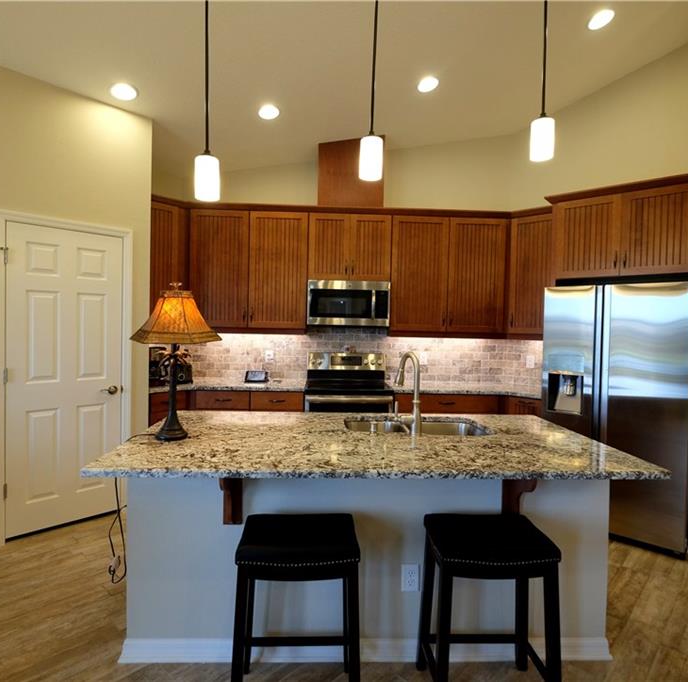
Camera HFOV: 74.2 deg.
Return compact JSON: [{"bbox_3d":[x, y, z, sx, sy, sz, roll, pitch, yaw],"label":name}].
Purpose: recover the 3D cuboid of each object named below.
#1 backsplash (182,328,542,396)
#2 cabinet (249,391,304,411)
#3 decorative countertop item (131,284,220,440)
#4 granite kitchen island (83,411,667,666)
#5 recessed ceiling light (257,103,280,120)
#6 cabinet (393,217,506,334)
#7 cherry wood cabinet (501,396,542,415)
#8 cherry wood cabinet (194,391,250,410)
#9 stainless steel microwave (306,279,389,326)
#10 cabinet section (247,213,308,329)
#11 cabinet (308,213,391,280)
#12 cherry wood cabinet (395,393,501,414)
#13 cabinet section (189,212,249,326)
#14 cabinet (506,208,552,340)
[{"bbox_3d":[0.040,0.130,4.521,3.300,0.480,0.040,1,2,-2],"label":"backsplash"},{"bbox_3d":[-0.594,0.832,4.216,0.475,0.870,0.610,1,2,-2],"label":"cabinet"},{"bbox_3d":[-0.740,0.079,1.976,0.400,0.675,0.400,1,2,-2],"label":"decorative countertop item"},{"bbox_3d":[0.110,0.896,2.138,2.100,0.915,1.075,1,1,-2],"label":"granite kitchen island"},{"bbox_3d":[-0.600,-1.827,3.609,0.190,0.040,0.190,-9,-8,-1],"label":"recessed ceiling light"},{"bbox_3d":[0.970,-0.614,4.390,1.085,1.100,0.335,1,2,-2],"label":"cabinet"},{"bbox_3d":[1.721,0.879,4.085,0.380,0.870,0.610,3,2,43],"label":"cherry wood cabinet"},{"bbox_3d":[-1.056,0.846,4.185,0.480,0.880,0.600,1,1,-2],"label":"cherry wood cabinet"},{"bbox_3d":[0.043,-0.335,4.337,0.757,0.420,0.400,1,2,-2],"label":"stainless steel microwave"},{"bbox_3d":[-0.603,-0.642,4.296,0.528,1.060,0.335,1,1,-2],"label":"cabinet section"},{"bbox_3d":[0.050,-0.853,4.331,0.762,0.610,0.330,1,1,-2],"label":"cabinet"},{"bbox_3d":[0.884,0.880,4.257,0.930,0.880,0.600,1,1,-2],"label":"cherry wood cabinet"},{"bbox_3d":[-1.129,-0.651,4.277,0.525,1.060,0.335,1,1,-2],"label":"cabinet section"},{"bbox_3d":[1.814,-0.603,4.194,0.470,1.140,0.335,3,2,43],"label":"cabinet"}]

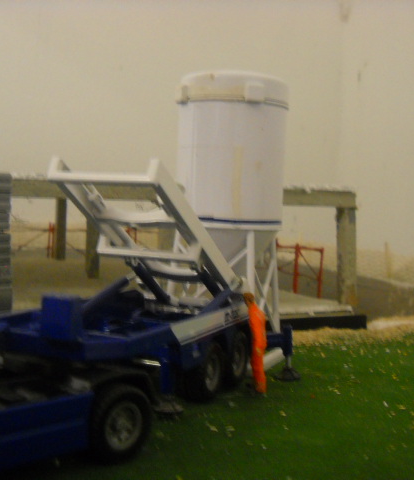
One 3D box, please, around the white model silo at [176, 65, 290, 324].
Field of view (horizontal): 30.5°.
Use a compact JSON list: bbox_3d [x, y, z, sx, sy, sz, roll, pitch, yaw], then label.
[{"bbox_3d":[0.010,-0.012,0.354,0.050,0.126,0.052,3,2,0],"label":"white model silo"}]

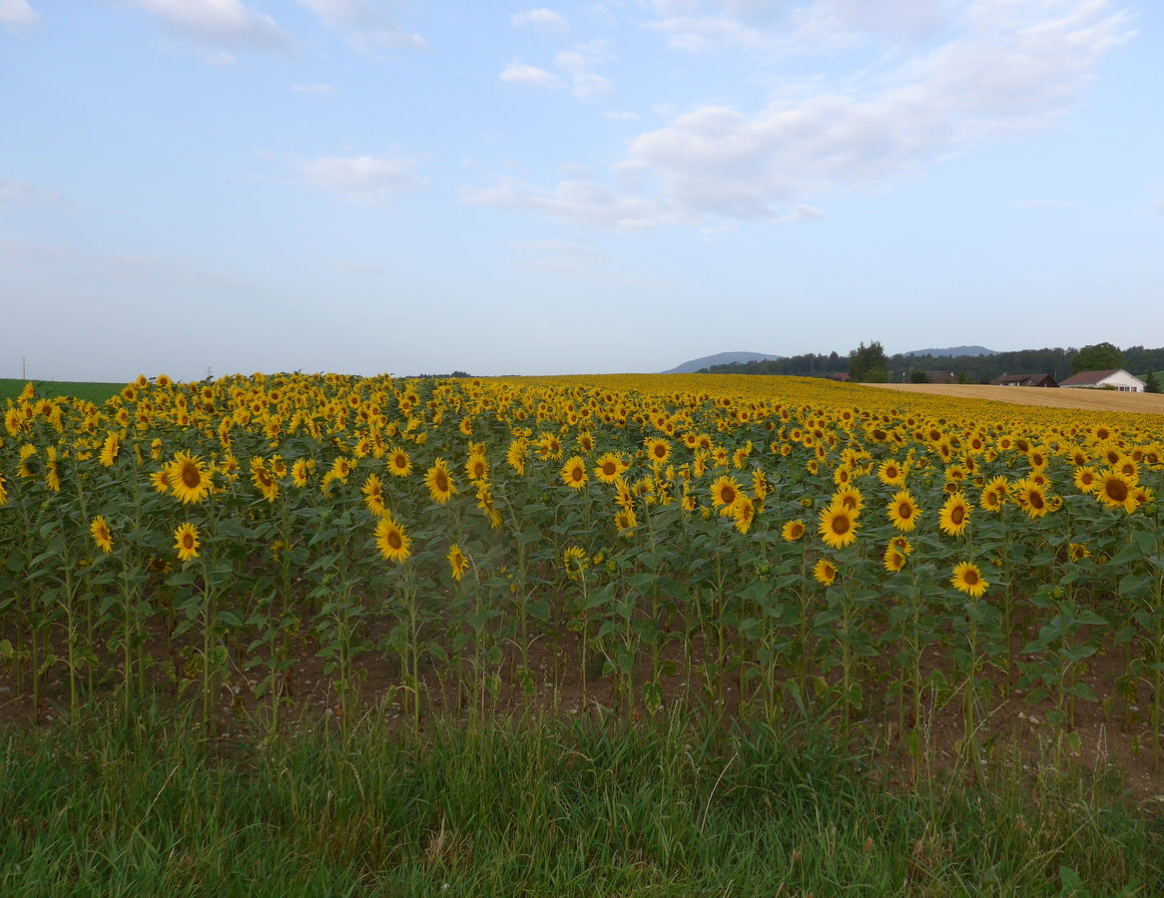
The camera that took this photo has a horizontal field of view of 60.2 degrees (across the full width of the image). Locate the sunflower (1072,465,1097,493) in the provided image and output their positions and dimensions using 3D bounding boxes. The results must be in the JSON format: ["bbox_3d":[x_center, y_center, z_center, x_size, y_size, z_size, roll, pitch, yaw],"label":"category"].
[{"bbox_3d":[3.162,0.191,6.300,0.175,0.175,0.070,2,9,36],"label":"sunflower"}]

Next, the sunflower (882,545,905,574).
[{"bbox_3d":[1.526,0.539,4.900,0.065,0.135,0.135,-2,4,-35],"label":"sunflower"}]

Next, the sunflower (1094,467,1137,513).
[{"bbox_3d":[2.765,0.215,5.200,0.221,0.235,0.075,2,4,36],"label":"sunflower"}]

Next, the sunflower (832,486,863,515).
[{"bbox_3d":[1.458,0.282,5.500,0.179,0.190,0.066,1,3,28],"label":"sunflower"}]

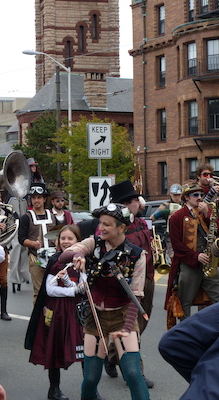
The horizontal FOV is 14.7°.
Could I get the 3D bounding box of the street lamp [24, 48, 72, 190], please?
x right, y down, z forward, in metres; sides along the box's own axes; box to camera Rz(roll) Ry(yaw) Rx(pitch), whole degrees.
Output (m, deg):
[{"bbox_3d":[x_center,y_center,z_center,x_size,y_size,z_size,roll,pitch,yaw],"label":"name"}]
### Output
[{"bbox_3d":[-3.154,-2.880,42.056,2.600,9.100,0.350,-1,0,-22],"label":"street lamp"}]

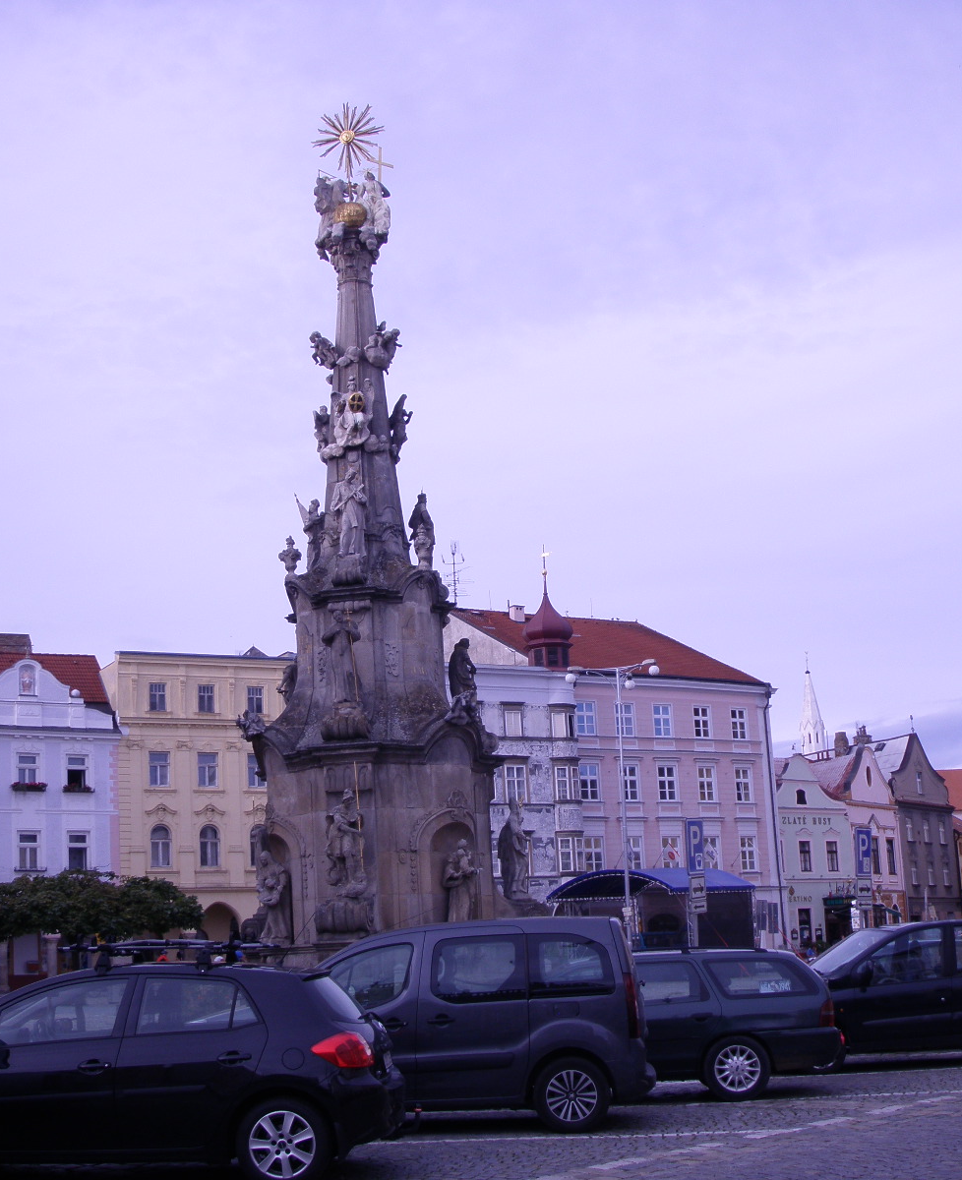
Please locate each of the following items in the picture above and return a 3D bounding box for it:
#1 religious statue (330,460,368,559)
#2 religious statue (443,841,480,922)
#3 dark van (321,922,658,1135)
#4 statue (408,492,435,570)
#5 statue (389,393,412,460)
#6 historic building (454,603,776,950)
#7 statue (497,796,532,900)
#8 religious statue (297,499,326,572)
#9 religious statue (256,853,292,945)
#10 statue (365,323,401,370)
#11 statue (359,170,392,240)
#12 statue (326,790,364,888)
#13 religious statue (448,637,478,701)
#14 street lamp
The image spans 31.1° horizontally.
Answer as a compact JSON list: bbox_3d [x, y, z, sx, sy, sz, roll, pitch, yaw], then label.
[{"bbox_3d":[-2.741,-1.676,35.820,0.800,2.060,0.680,-4,-12,7],"label":"religious statue"},{"bbox_3d":[-0.368,5.946,34.412,0.650,1.950,0.750,-13,-15,41],"label":"religious statue"},{"bbox_3d":[-0.690,3.971,15.779,4.380,1.810,1.830,-3,-12,2],"label":"dark van"},{"bbox_3d":[-1.298,-1.288,37.993,0.580,1.750,0.700,-1,-12,-8],"label":"statue"},{"bbox_3d":[-1.789,-3.622,38.373,0.520,1.420,0.700,0,-12,-15],"label":"statue"},{"bbox_3d":[3.344,11.282,100.349,22.300,20.400,16.000,5,-14,-30],"label":"historic building"},{"bbox_3d":[0.700,5.557,37.135,0.700,2.150,0.780,0,-12,-13],"label":"statue"},{"bbox_3d":[-3.743,-1.166,37.970,0.680,1.810,0.750,-6,-13,18],"label":"religious statue"},{"bbox_3d":[-4.176,6.190,34.823,0.650,1.830,0.750,10,-17,-44],"label":"religious statue"},{"bbox_3d":[-2.124,-5.304,37.533,0.750,1.070,0.820,-13,-16,39],"label":"statue"},{"bbox_3d":[-2.384,-8.695,38.957,0.750,1.550,0.650,-2,-12,-5],"label":"statue"},{"bbox_3d":[-2.582,4.670,32.684,0.800,1.870,0.700,-4,-13,9],"label":"statue"},{"bbox_3d":[-0.397,1.848,37.174,0.650,1.690,0.750,1,-13,-17],"label":"religious statue"},{"bbox_3d":[4.332,7.038,53.703,2.900,9.970,2.600,-2,-12,0],"label":"street lamp"}]

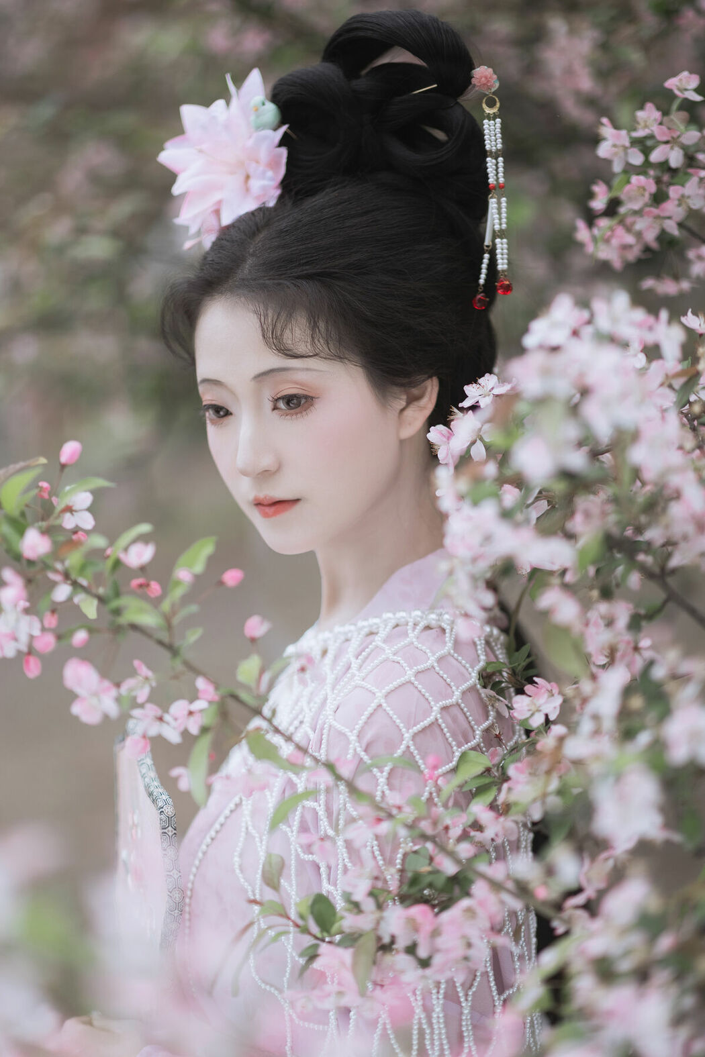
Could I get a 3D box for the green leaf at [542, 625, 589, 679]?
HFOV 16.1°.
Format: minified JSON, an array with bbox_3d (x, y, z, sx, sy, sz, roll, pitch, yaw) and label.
[{"bbox_3d":[0.122,0.070,1.430,0.027,0.032,0.018,0,2,11],"label":"green leaf"}]

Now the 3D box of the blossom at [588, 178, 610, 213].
[{"bbox_3d":[0.197,-0.267,2.000,0.019,0.027,0.027,0,0,-30],"label":"blossom"}]

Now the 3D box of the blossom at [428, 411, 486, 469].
[{"bbox_3d":[0.072,-0.061,1.730,0.037,0.038,0.032,0,0,30],"label":"blossom"}]

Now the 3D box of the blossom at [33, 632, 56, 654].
[{"bbox_3d":[-0.189,0.070,1.530,0.015,0.014,0.015,0,2,0],"label":"blossom"}]

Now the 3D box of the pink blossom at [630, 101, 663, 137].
[{"bbox_3d":[0.235,-0.328,2.000,0.026,0.028,0.022,0,0,18],"label":"pink blossom"}]

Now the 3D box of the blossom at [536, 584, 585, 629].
[{"bbox_3d":[0.133,0.051,1.600,0.029,0.028,0.024,0,0,24],"label":"blossom"}]

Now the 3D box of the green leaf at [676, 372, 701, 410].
[{"bbox_3d":[0.229,-0.093,1.700,0.013,0.029,0.010,32,0,14],"label":"green leaf"}]

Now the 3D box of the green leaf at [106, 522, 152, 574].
[{"bbox_3d":[-0.148,0.013,1.660,0.014,0.040,0.013,41,0,13],"label":"green leaf"}]

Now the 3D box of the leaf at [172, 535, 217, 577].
[{"bbox_3d":[-0.105,0.018,1.660,0.016,0.040,0.012,46,0,19],"label":"leaf"}]

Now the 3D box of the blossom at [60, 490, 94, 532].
[{"bbox_3d":[-0.171,-0.011,1.550,0.023,0.025,0.020,-1,2,-17],"label":"blossom"}]

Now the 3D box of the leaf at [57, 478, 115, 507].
[{"bbox_3d":[-0.177,-0.024,1.660,0.039,0.013,0.012,-22,-16,0],"label":"leaf"}]

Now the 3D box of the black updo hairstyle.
[{"bbox_3d":[-0.017,-0.222,1.840,0.215,0.320,0.265,1,7,38],"label":"black updo hairstyle"}]

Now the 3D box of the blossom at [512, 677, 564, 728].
[{"bbox_3d":[0.131,0.123,1.770,0.036,0.035,0.028,0,0,12],"label":"blossom"}]

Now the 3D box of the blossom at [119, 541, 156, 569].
[{"bbox_3d":[-0.133,0.016,1.540,0.023,0.017,0.021,0,2,-11],"label":"blossom"}]

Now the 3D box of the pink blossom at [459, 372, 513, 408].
[{"bbox_3d":[0.086,-0.090,1.620,0.035,0.023,0.028,1,2,19],"label":"pink blossom"}]

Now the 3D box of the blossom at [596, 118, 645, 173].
[{"bbox_3d":[0.187,-0.269,1.750,0.034,0.038,0.026,0,2,11],"label":"blossom"}]

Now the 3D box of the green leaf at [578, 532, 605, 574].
[{"bbox_3d":[0.153,0.016,1.600,0.014,0.028,0.010,30,0,10],"label":"green leaf"}]

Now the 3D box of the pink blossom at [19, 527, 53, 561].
[{"bbox_3d":[-0.191,0.009,1.510,0.020,0.021,0.020,0,2,0],"label":"pink blossom"}]

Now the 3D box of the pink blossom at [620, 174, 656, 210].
[{"bbox_3d":[0.200,-0.236,1.750,0.025,0.025,0.022,-1,2,-17],"label":"pink blossom"}]

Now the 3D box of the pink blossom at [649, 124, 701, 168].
[{"bbox_3d":[0.226,-0.268,1.750,0.037,0.031,0.021,0,2,0],"label":"pink blossom"}]

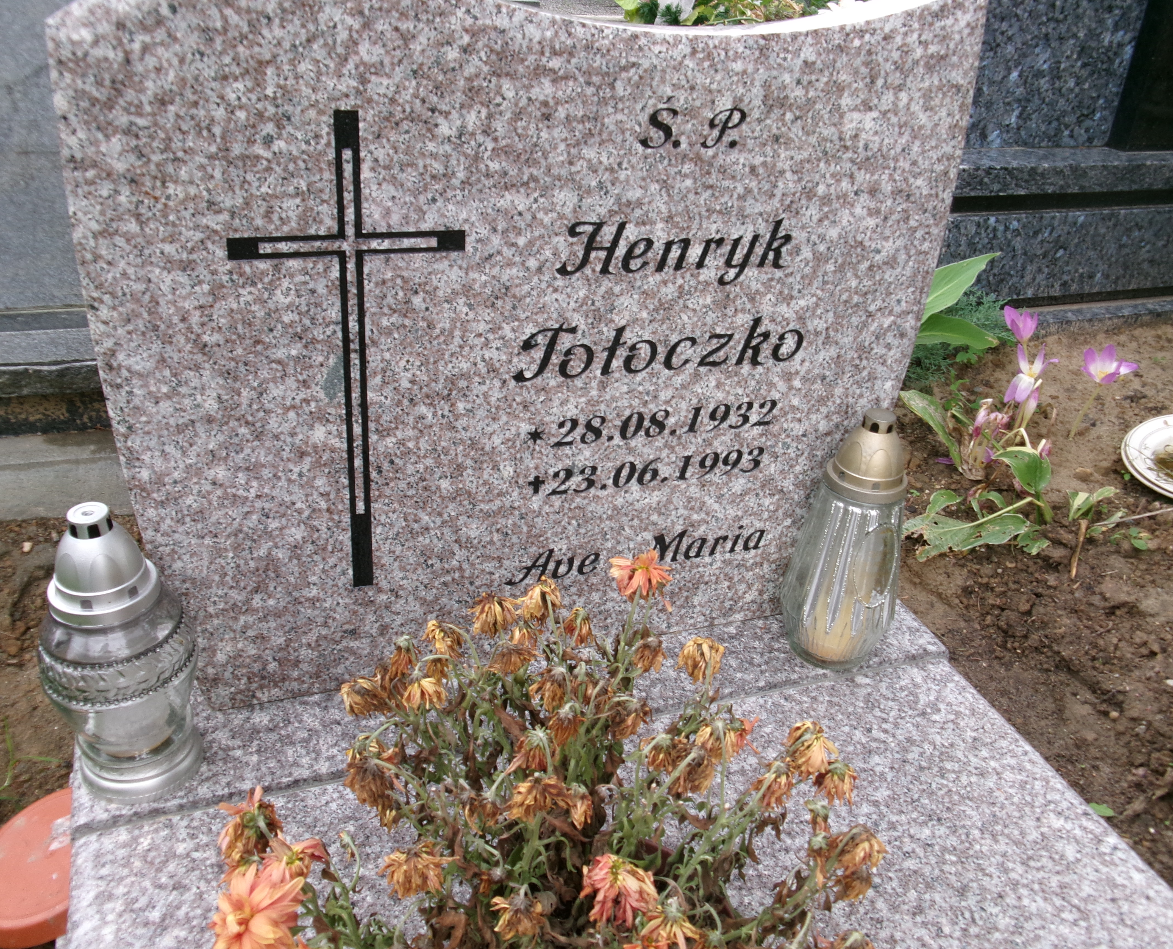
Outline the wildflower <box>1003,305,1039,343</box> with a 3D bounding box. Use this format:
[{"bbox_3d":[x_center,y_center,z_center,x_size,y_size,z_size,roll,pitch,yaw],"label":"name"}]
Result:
[{"bbox_3d":[0.624,-0.215,1.470,0.049,0.052,0.046,15,29,20],"label":"wildflower"}]

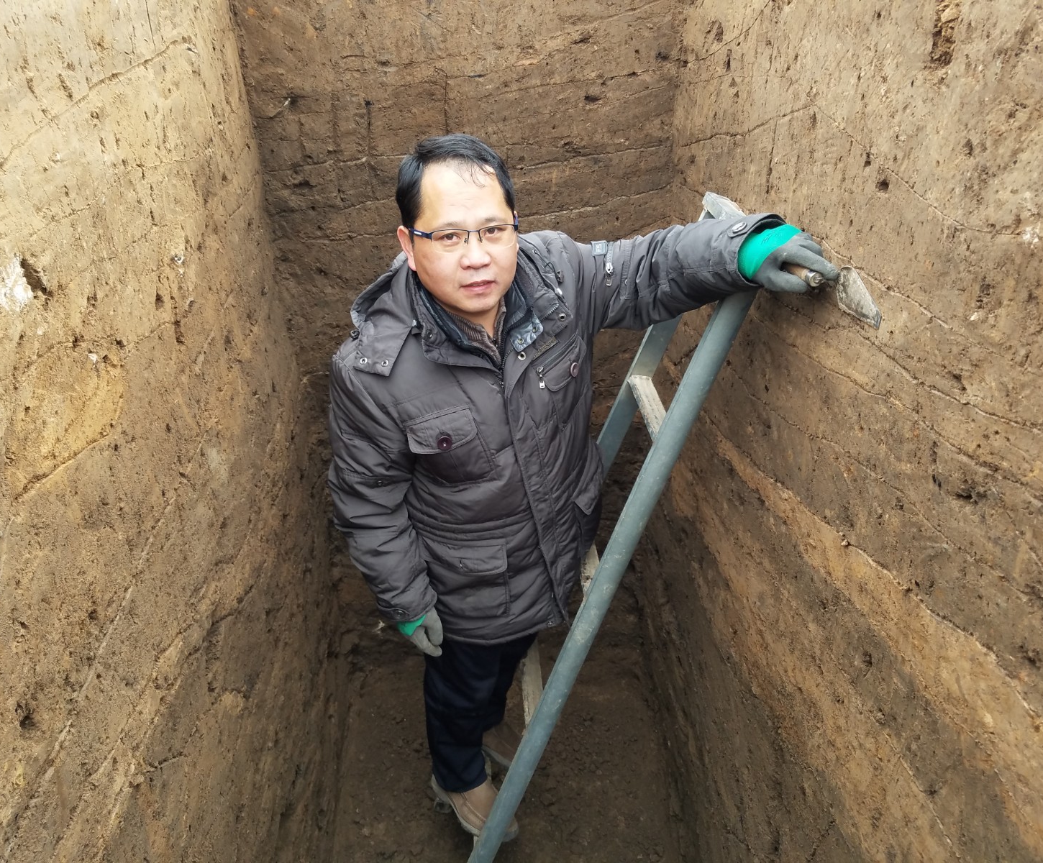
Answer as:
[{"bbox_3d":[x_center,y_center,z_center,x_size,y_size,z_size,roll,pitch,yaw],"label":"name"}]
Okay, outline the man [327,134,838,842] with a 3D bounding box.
[{"bbox_3d":[0.030,0.305,1.690,0.620,1.690,0.620,-25,41,-30],"label":"man"}]

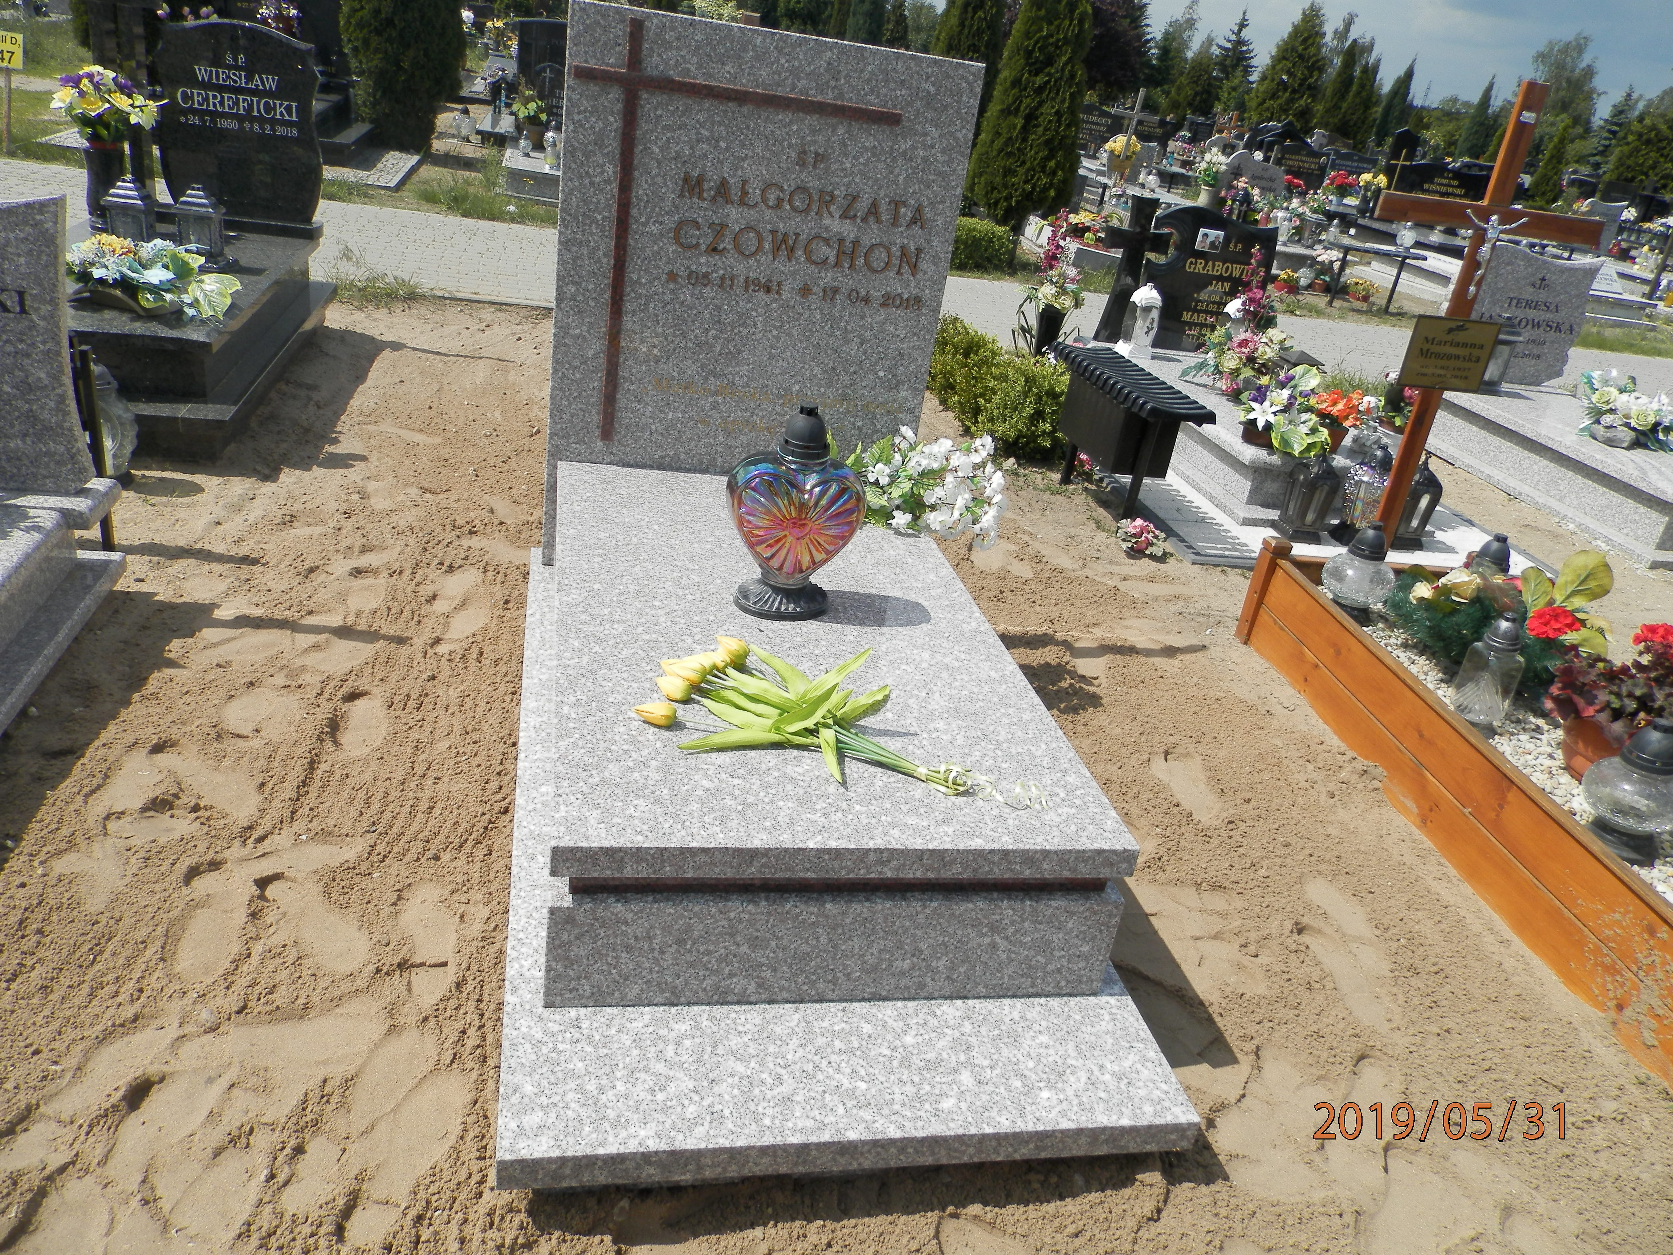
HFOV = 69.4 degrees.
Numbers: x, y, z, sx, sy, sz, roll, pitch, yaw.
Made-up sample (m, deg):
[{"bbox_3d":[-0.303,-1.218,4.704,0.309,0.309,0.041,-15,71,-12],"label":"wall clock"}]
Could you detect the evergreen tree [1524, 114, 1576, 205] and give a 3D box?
[{"bbox_3d":[13.482,-8.586,22.990,0.750,2.129,0.750,3,26,-14],"label":"evergreen tree"}]

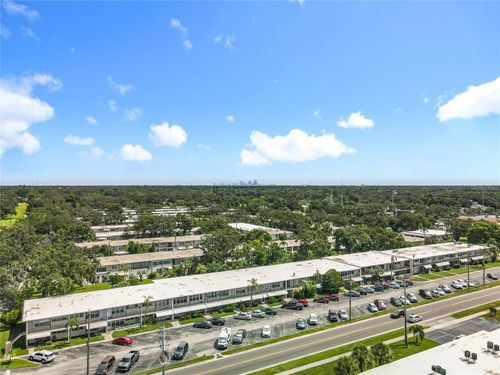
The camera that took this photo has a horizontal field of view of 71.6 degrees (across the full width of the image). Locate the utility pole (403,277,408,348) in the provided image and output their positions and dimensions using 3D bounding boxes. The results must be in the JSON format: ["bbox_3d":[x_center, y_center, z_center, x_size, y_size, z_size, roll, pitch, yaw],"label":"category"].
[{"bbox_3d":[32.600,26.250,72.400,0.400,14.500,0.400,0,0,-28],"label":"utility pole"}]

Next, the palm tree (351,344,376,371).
[{"bbox_3d":[19.900,30.730,61.000,4.300,5.700,4.300,0,0,-28],"label":"palm tree"}]

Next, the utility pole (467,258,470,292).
[{"bbox_3d":[69.900,27.890,110.800,0.350,10.700,0.350,0,0,-28],"label":"utility pole"}]

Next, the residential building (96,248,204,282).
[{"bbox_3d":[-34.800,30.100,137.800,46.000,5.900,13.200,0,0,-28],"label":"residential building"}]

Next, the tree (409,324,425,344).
[{"bbox_3d":[35.600,31.440,74.000,3.500,4.100,3.500,0,0,-28],"label":"tree"}]

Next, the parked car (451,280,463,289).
[{"bbox_3d":[68.940,32.410,114.980,1.850,1.600,4.700,0,0,7],"label":"parked car"}]

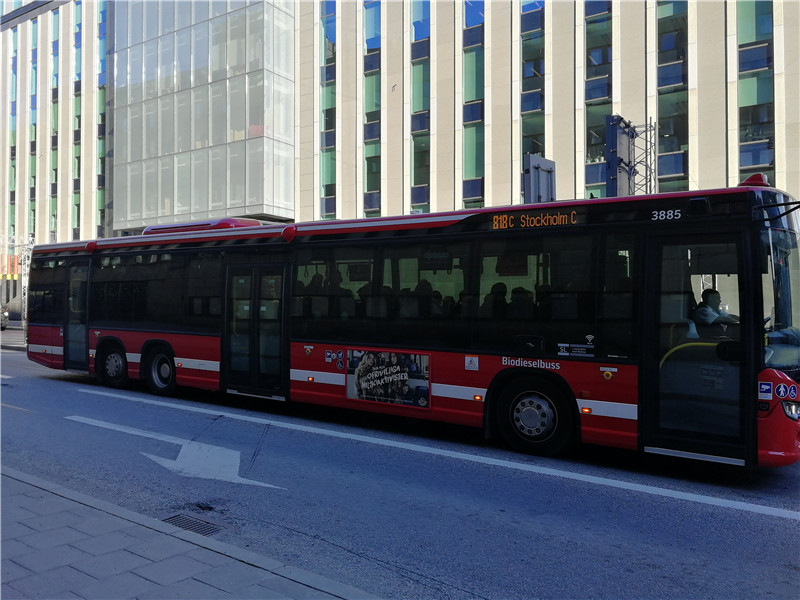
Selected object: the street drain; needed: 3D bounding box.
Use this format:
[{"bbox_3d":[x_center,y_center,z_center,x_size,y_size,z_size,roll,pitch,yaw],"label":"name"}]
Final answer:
[{"bbox_3d":[-1.647,1.771,4.792,0.550,0.040,0.320,1,0,35],"label":"street drain"}]

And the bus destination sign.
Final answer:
[{"bbox_3d":[1.605,-0.951,7.335,1.162,0.200,0.060,1,0,35],"label":"bus destination sign"}]

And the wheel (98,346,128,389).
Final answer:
[{"bbox_3d":[-5.567,1.279,12.422,0.950,0.950,0.290,1,0,35],"label":"wheel"}]

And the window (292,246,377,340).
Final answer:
[{"bbox_3d":[-0.981,-0.097,9.085,1.532,1.300,0.050,1,0,35],"label":"window"}]

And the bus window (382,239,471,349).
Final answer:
[{"bbox_3d":[0.297,-0.075,8.200,1.313,1.301,0.050,1,0,35],"label":"bus window"}]

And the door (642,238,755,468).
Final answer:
[{"bbox_3d":[3.005,0.491,6.328,0.998,2.215,0.080,1,0,35],"label":"door"}]

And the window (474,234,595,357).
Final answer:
[{"bbox_3d":[1.544,-0.057,7.337,1.451,1.350,0.050,1,0,35],"label":"window"}]

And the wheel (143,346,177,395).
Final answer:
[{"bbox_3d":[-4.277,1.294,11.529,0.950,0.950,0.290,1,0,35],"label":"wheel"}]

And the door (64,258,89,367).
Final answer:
[{"bbox_3d":[-6.805,0.296,13.119,0.830,2.229,0.080,1,0,35],"label":"door"}]

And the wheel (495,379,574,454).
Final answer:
[{"bbox_3d":[1.648,1.363,7.428,0.950,0.950,0.290,1,0,35],"label":"wheel"}]

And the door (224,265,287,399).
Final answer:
[{"bbox_3d":[-2.338,0.479,10.025,1.301,2.066,0.080,1,0,35],"label":"door"}]

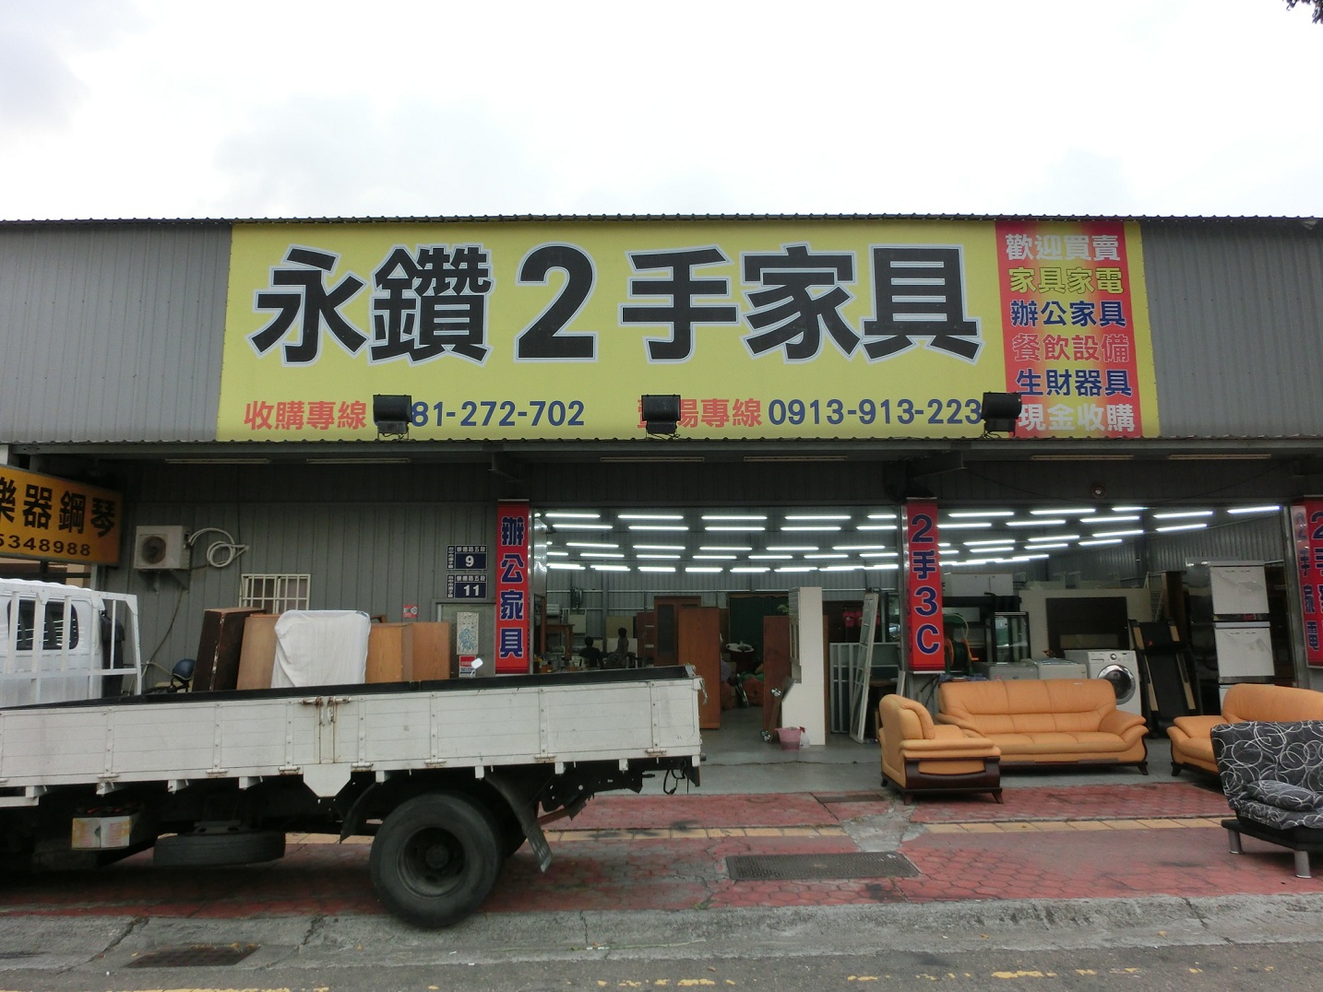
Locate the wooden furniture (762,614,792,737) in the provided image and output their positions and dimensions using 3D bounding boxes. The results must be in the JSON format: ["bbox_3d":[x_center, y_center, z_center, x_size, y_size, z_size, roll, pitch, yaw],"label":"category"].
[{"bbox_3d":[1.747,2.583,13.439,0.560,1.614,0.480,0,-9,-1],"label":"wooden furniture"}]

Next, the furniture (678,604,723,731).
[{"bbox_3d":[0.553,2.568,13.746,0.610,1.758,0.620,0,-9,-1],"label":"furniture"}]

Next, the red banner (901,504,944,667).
[{"bbox_3d":[3.163,1.080,11.103,0.371,2.073,0.270,0,-9,0],"label":"red banner"}]

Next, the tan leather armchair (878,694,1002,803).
[{"bbox_3d":[2.450,2.264,8.395,0.900,0.910,0.990,0,-8,-2],"label":"tan leather armchair"}]

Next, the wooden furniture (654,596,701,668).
[{"bbox_3d":[0.273,2.670,15.191,0.765,1.997,0.420,0,-9,-1],"label":"wooden furniture"}]

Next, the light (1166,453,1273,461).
[{"bbox_3d":[6.628,-0.466,10.888,1.240,0.055,0.100,0,-9,0],"label":"light"}]

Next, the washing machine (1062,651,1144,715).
[{"bbox_3d":[5.930,2.530,12.295,0.625,0.890,0.680,0,-9,-3],"label":"washing machine"}]

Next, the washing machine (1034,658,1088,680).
[{"bbox_3d":[4.756,2.501,11.101,0.580,1.015,0.580,0,-9,-1],"label":"washing machine"}]

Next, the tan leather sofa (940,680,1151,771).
[{"bbox_3d":[4.165,2.539,10.147,2.040,0.960,0.900,-1,-9,3],"label":"tan leather sofa"}]

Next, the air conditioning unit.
[{"bbox_3d":[-5.996,0.632,11.048,0.570,0.507,0.230,0,-9,0],"label":"air conditioning unit"}]

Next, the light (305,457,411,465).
[{"bbox_3d":[-3.550,-0.413,10.758,1.221,0.060,0.090,0,-9,-1],"label":"light"}]

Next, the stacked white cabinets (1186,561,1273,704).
[{"bbox_3d":[7.207,2.005,11.626,0.710,2.360,0.520,0,-8,-4],"label":"stacked white cabinets"}]

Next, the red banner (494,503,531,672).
[{"bbox_3d":[-1.828,1.129,11.305,0.389,2.114,0.270,0,-9,-1],"label":"red banner"}]

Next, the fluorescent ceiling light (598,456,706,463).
[{"bbox_3d":[-0.109,-0.437,10.884,1.240,0.055,0.100,0,-9,0],"label":"fluorescent ceiling light"}]

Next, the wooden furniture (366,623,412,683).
[{"bbox_3d":[-2.856,2.138,9.391,0.456,1.593,0.420,0,-9,0],"label":"wooden furniture"}]

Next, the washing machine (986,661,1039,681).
[{"bbox_3d":[4.170,2.523,11.084,0.584,0.976,0.580,0,-9,-1],"label":"washing machine"}]

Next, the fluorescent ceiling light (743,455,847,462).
[{"bbox_3d":[1.587,-0.445,10.885,1.240,0.055,0.100,0,-9,0],"label":"fluorescent ceiling light"}]

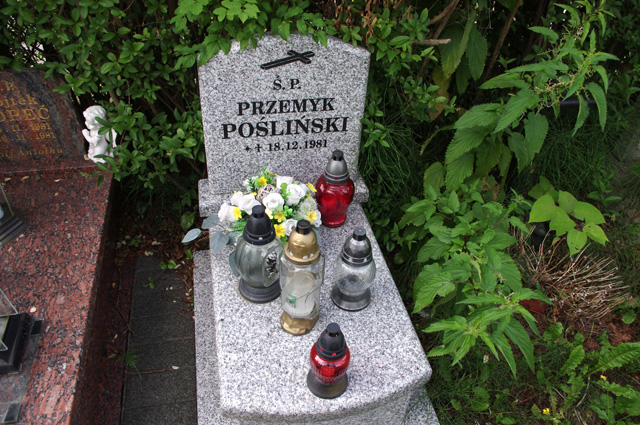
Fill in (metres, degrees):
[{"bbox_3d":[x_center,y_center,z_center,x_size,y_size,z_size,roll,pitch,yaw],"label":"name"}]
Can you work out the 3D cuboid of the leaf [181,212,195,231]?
[{"bbox_3d":[-0.482,0.032,1.740,0.047,0.015,0.072,16,64,-4],"label":"leaf"}]

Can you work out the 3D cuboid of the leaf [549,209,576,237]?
[{"bbox_3d":[0.879,0.034,1.764,0.103,0.025,0.104,-40,60,-10],"label":"leaf"}]

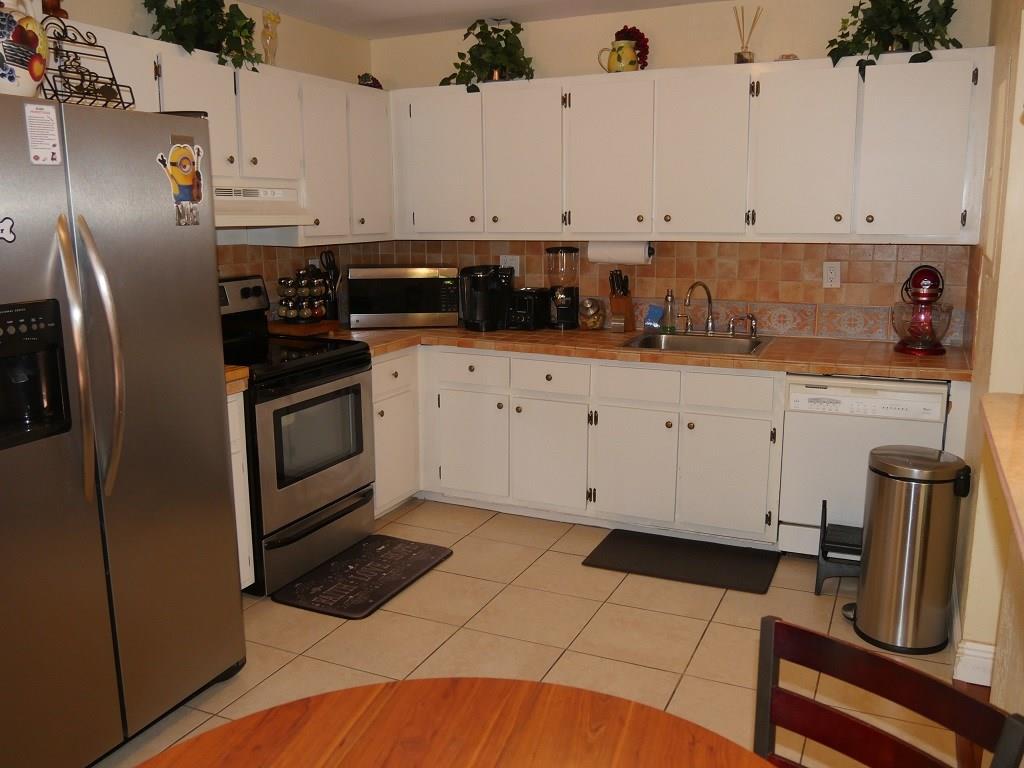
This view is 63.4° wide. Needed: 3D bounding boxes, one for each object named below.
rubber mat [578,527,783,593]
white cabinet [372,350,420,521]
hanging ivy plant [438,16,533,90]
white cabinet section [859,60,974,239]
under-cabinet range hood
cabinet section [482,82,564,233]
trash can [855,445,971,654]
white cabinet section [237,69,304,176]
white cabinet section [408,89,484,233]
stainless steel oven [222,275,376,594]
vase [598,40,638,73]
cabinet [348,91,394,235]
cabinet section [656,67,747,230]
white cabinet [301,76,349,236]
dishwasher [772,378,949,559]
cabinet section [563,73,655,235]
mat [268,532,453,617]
[{"bbox_3d":[0.744,0.764,3.602,0.757,0.012,0.457,5,12,25],"label":"rubber mat"},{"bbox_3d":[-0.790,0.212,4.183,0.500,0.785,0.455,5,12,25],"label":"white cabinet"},{"bbox_3d":[-0.132,-1.668,4.266,0.500,0.370,0.370,5,12,25],"label":"hanging ivy plant"},{"bbox_3d":[1.712,-0.995,3.549,0.405,0.705,0.310,5,12,24],"label":"white cabinet section"},{"bbox_3d":[-1.230,-0.766,3.502,0.435,0.200,0.760,5,12,25],"label":"under-cabinet range hood"},{"bbox_3d":[0.118,-1.127,4.248,0.432,0.710,0.310,5,12,24],"label":"cabinet section"},{"bbox_3d":[1.386,0.571,2.898,0.350,0.650,0.310,9,14,40],"label":"trash can"},{"bbox_3d":[-1.165,-1.102,3.575,0.310,0.435,0.395,5,12,24],"label":"white cabinet section"},{"bbox_3d":[-0.279,-1.160,4.422,0.433,0.710,0.310,5,12,24],"label":"white cabinet section"},{"bbox_3d":[-1.098,0.166,3.627,0.680,1.200,0.765,5,12,25],"label":"stainless steel oven"},{"bbox_3d":[0.514,-1.546,3.964,0.200,0.175,0.155,2,11,12],"label":"vase"},{"bbox_3d":[-0.873,-1.142,4.310,0.320,0.725,0.365,5,12,25],"label":"cabinet"},{"bbox_3d":[0.923,-1.062,3.895,0.425,0.710,0.310,5,12,24],"label":"cabinet section"},{"bbox_3d":[-1.031,-1.072,3.981,0.320,0.725,0.330,5,12,25],"label":"white cabinet"},{"bbox_3d":[1.554,0.323,3.685,0.607,0.830,0.605,5,12,25],"label":"dishwasher"},{"bbox_3d":[0.524,-1.094,4.070,0.442,0.710,0.310,5,12,24],"label":"cabinet section"},{"bbox_3d":[-0.611,0.794,3.480,0.450,0.016,0.735,5,12,25],"label":"mat"}]

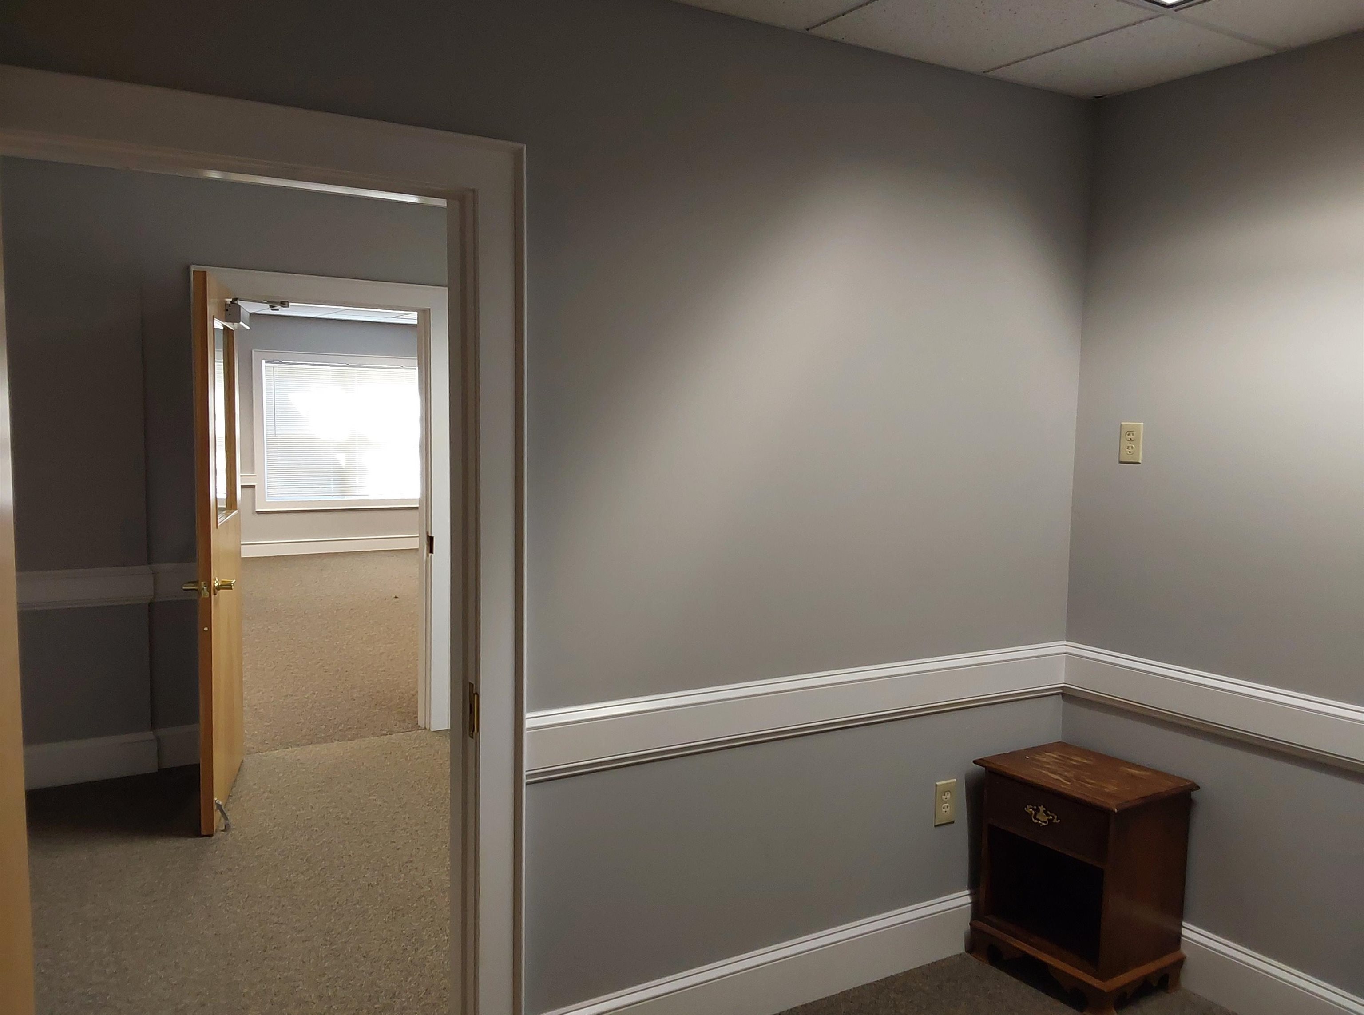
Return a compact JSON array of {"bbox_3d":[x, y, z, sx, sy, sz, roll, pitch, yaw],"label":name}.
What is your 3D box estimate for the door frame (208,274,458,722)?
[{"bbox_3d":[-1.635,0.032,5.109,1.141,2.150,0.160,-2,6,-31],"label":"door frame"}]

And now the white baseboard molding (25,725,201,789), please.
[{"bbox_3d":[-2.400,1.047,4.660,0.700,0.180,0.045,-2,6,-31],"label":"white baseboard molding"}]

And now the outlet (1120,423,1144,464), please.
[{"bbox_3d":[1.283,-0.182,3.150,0.009,0.119,0.074,-2,6,-31],"label":"outlet"}]

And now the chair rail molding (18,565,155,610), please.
[{"bbox_3d":[-2.454,0.331,4.519,0.520,0.157,0.035,-2,6,-31],"label":"chair rail molding"}]

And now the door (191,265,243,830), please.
[{"bbox_3d":[-1.831,0.142,4.381,0.045,2.030,0.905,0,5,-15],"label":"door"}]

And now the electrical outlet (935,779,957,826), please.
[{"bbox_3d":[0.758,0.848,3.159,0.076,0.121,0.009,-2,6,-31],"label":"electrical outlet"}]

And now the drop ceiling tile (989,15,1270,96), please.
[{"bbox_3d":[1.159,-1.176,2.888,0.430,0.018,0.545,-2,6,-31],"label":"drop ceiling tile"}]

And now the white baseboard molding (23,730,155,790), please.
[{"bbox_3d":[-2.469,1.051,4.601,0.530,0.180,0.022,-2,6,-31],"label":"white baseboard molding"}]

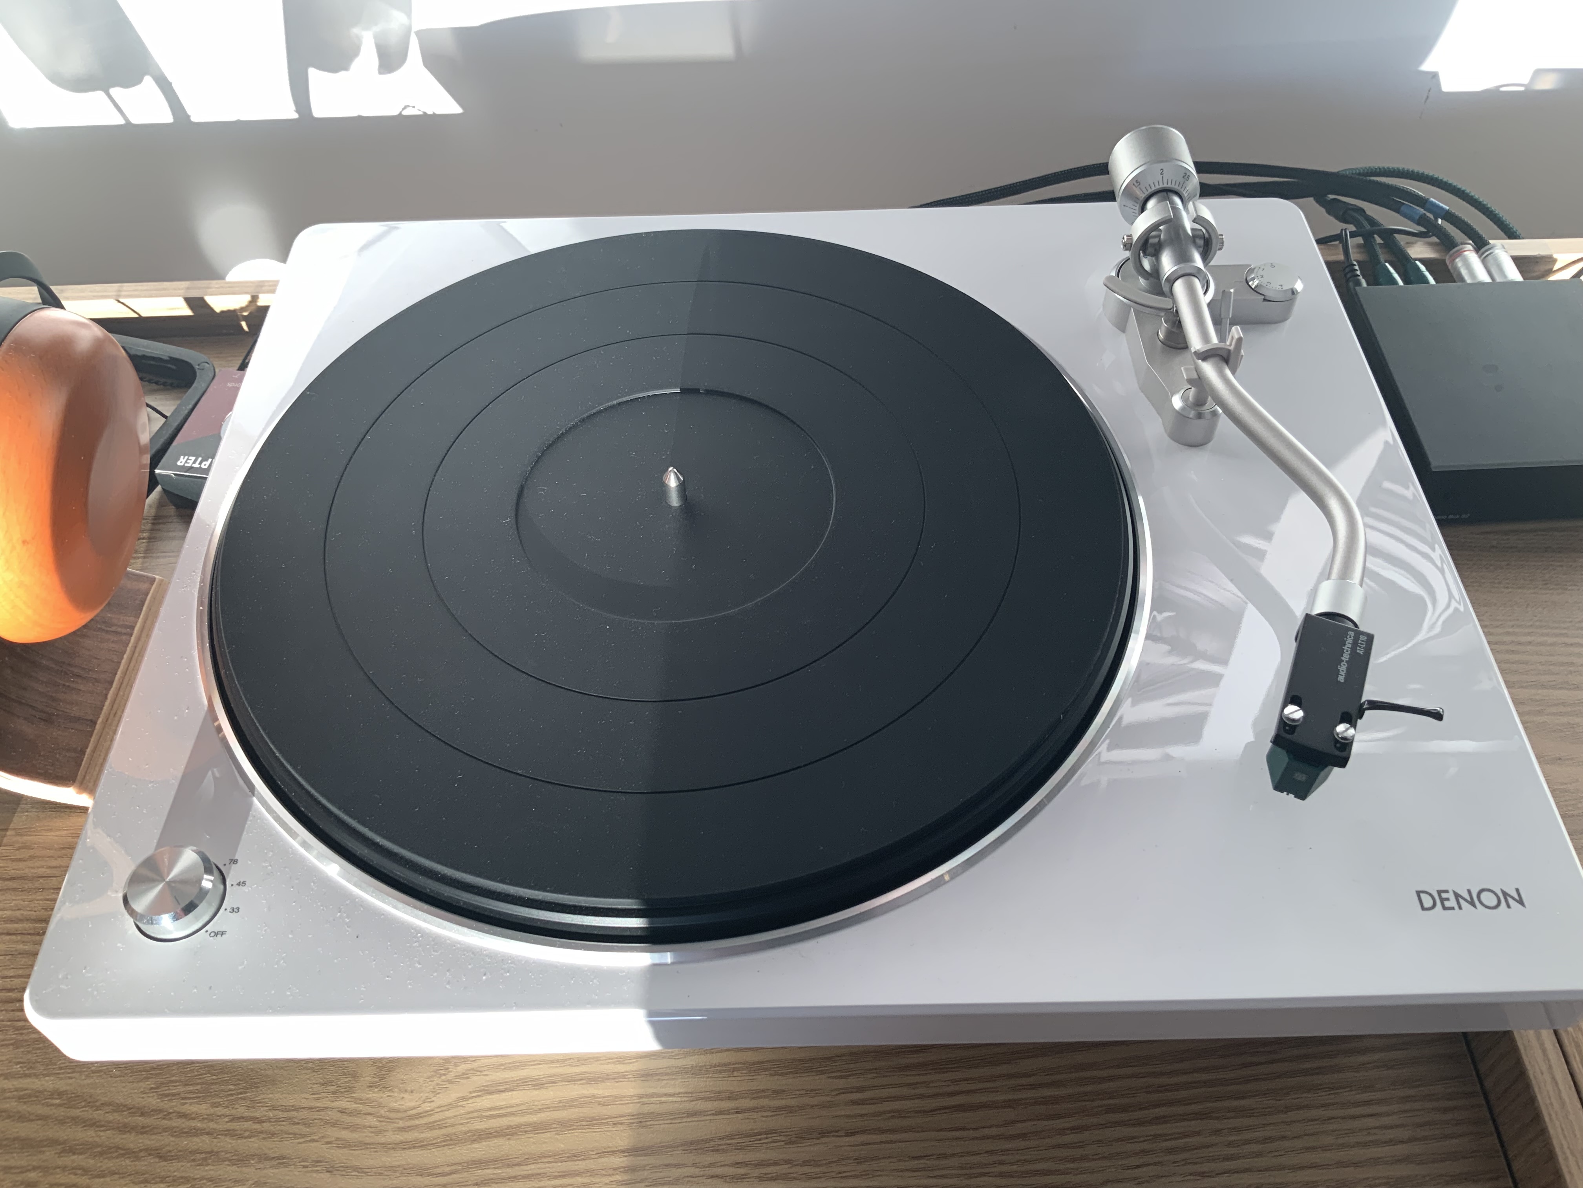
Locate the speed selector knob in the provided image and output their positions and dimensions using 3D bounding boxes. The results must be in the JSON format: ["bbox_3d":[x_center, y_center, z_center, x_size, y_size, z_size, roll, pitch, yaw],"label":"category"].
[{"bbox_3d":[-0.168,0.080,0.360,0.025,0.010,0.025,-1,51,1],"label":"speed selector knob"}]

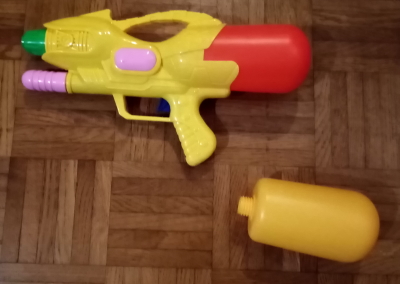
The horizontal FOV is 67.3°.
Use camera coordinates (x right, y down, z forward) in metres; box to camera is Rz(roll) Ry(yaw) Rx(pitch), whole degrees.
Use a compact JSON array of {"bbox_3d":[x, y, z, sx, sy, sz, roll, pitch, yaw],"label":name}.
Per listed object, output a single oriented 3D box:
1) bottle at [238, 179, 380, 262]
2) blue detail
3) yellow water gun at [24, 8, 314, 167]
[{"bbox_3d":[0.139,0.096,0.381,0.176,0.089,0.089,9,83,0],"label":"bottle"},{"bbox_3d":[-0.047,-0.048,0.394,0.018,0.012,0.018,2,83,-1],"label":"blue detail"},{"bbox_3d":[-0.046,-0.074,0.393,0.385,0.093,0.209,2,83,-1],"label":"yellow water gun"}]

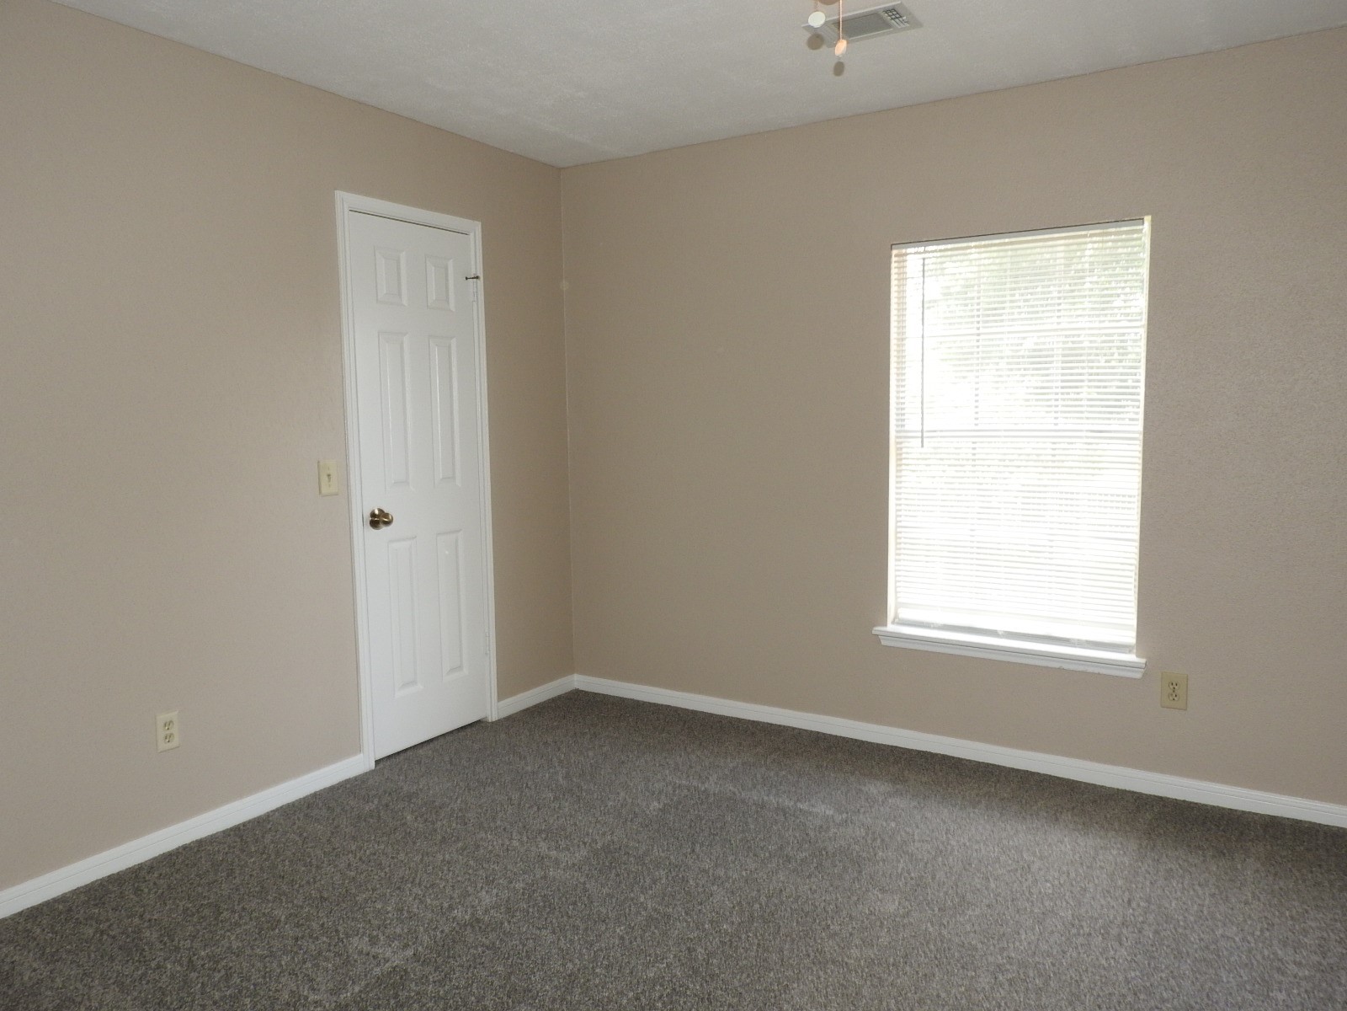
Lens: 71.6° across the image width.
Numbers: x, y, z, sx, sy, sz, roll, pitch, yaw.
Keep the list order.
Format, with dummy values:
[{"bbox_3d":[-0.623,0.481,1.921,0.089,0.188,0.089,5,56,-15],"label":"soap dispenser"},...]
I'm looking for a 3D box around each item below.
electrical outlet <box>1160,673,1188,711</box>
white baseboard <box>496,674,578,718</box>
[{"bbox_3d":[1.684,0.625,3.139,0.077,0.121,0.010,3,6,32],"label":"electrical outlet"},{"bbox_3d":[-0.622,0.876,4.307,0.015,0.074,0.540,3,6,32],"label":"white baseboard"}]

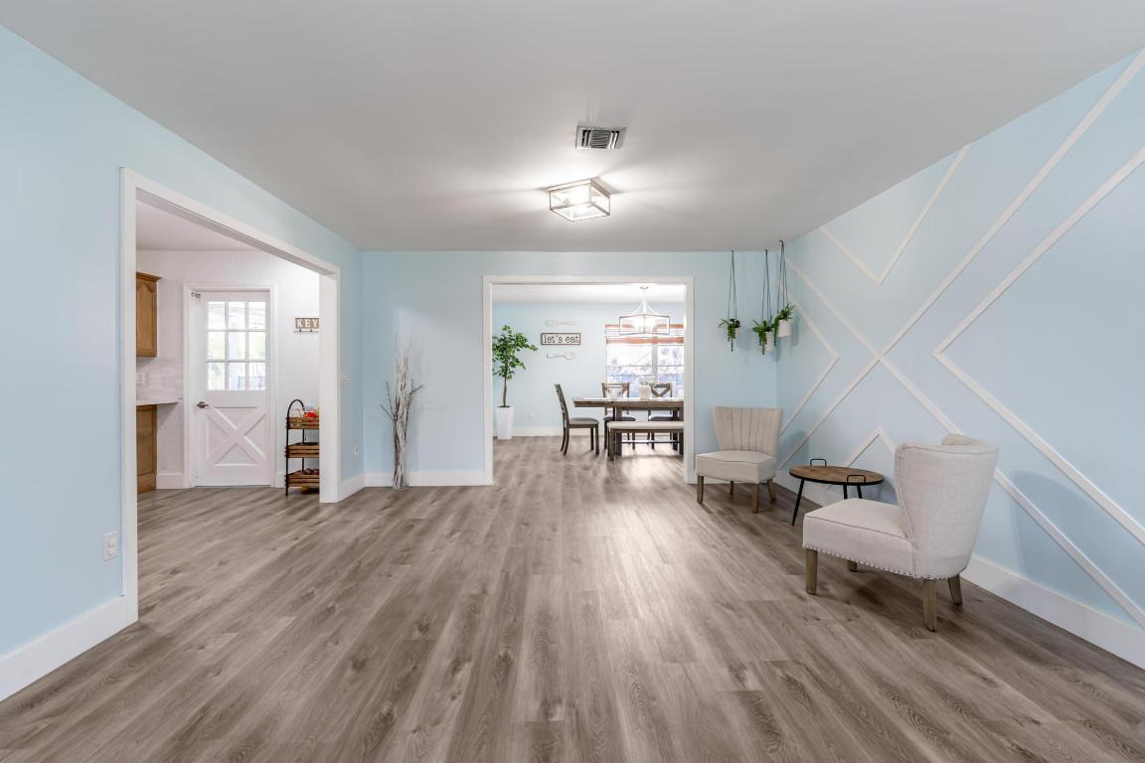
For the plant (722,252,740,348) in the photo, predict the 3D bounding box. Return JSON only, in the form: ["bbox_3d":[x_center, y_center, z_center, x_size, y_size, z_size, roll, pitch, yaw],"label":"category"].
[{"bbox_3d":[1.628,-0.832,5.225,0.185,1.010,0.175,0,1,-1],"label":"plant"}]

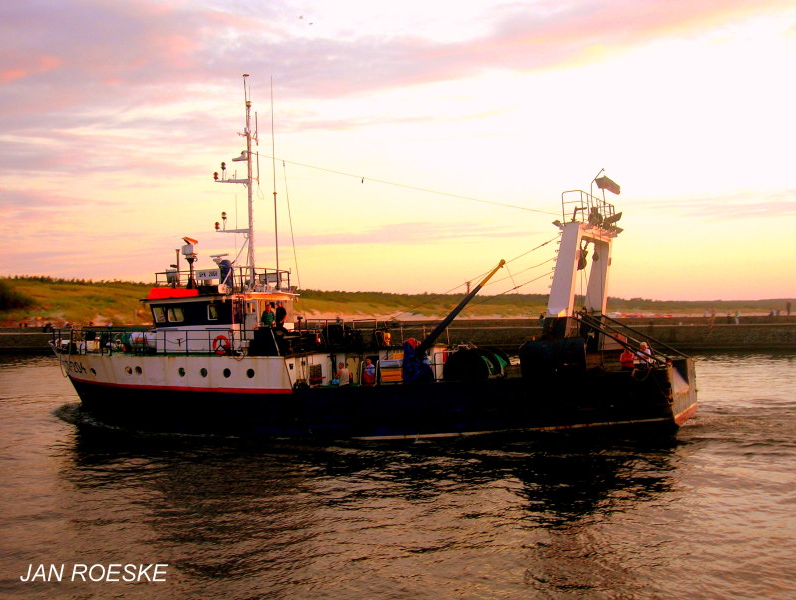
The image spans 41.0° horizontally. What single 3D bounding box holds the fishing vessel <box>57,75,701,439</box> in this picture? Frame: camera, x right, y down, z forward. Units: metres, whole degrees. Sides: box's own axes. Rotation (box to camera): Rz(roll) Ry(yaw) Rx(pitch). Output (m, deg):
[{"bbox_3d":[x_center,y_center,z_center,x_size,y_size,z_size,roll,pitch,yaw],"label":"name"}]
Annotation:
[{"bbox_3d":[-2.681,-2.176,41.455,26.770,13.820,7.100,-2,-1,21],"label":"fishing vessel"}]

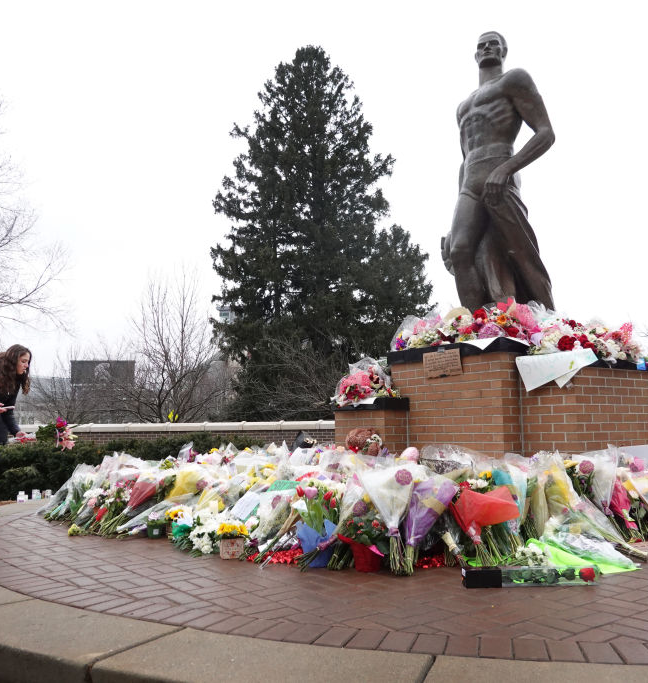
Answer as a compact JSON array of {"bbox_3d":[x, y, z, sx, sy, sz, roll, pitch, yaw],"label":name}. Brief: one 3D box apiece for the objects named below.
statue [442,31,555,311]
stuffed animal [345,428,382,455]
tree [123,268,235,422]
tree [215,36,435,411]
[{"bbox_3d":[1.596,-1.422,6.747,0.920,3.002,1.000,5,-9,-38],"label":"statue"},{"bbox_3d":[0.326,0.858,6.091,0.320,0.280,0.270,-2,-7,14],"label":"stuffed animal"},{"bbox_3d":[-4.054,0.845,20.044,3.100,5.531,3.000,1,-7,-11],"label":"tree"},{"bbox_3d":[-0.125,-3.441,27.608,8.000,16.020,7.400,0,-7,0],"label":"tree"}]

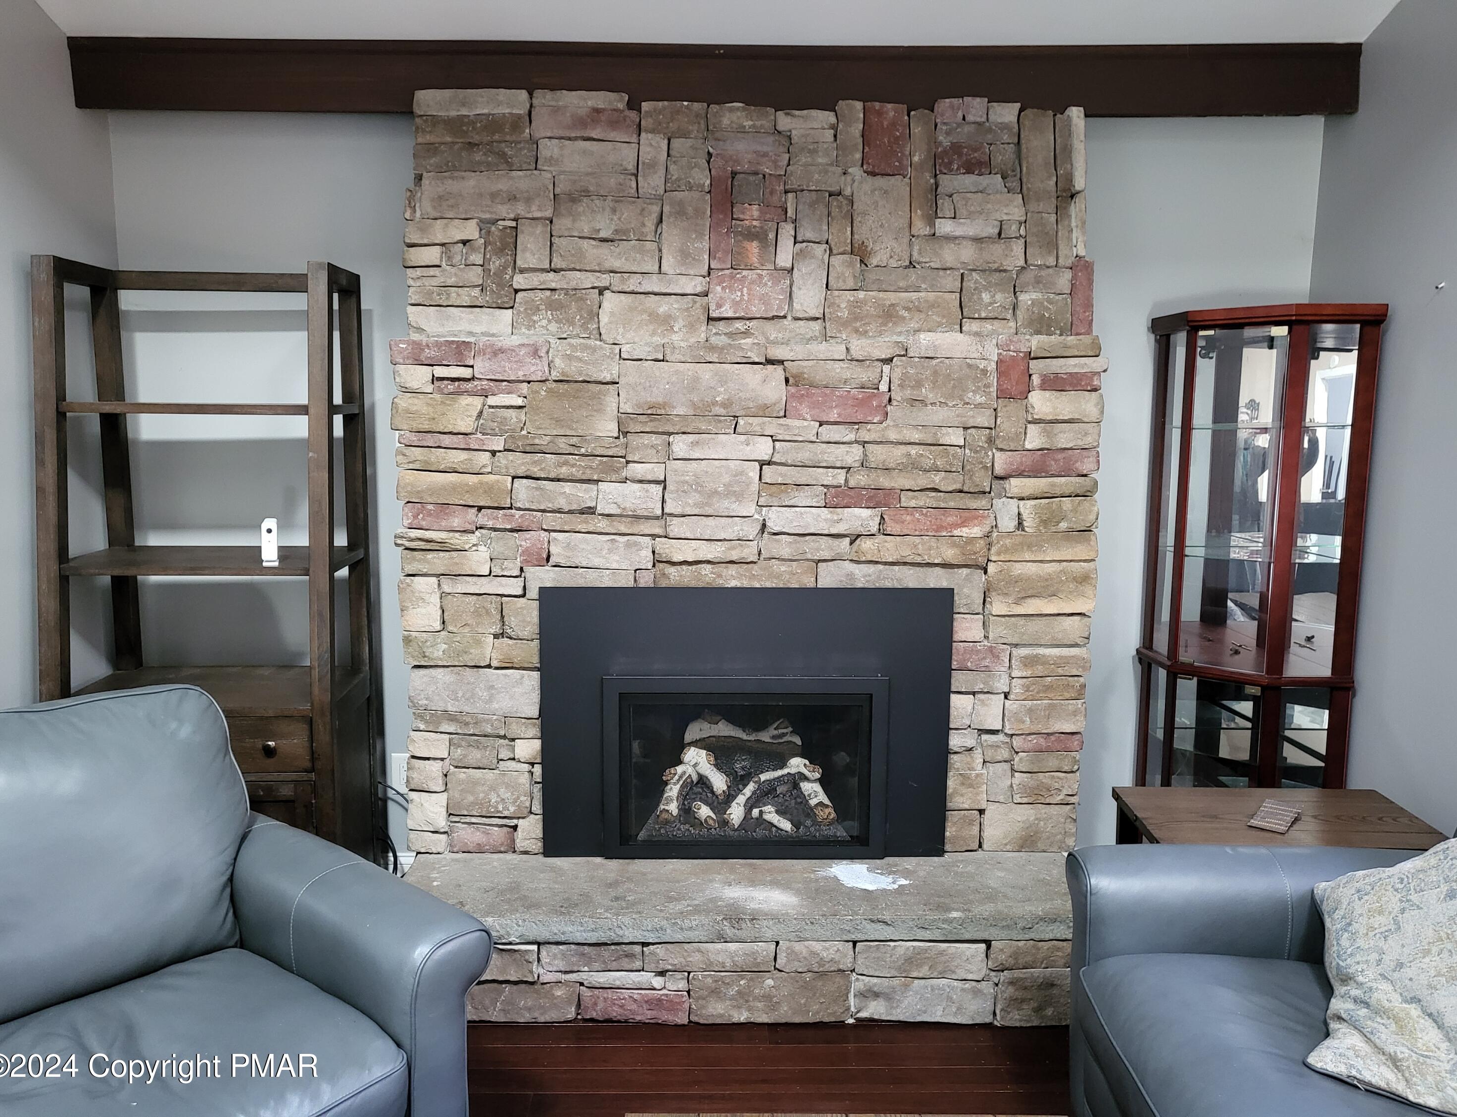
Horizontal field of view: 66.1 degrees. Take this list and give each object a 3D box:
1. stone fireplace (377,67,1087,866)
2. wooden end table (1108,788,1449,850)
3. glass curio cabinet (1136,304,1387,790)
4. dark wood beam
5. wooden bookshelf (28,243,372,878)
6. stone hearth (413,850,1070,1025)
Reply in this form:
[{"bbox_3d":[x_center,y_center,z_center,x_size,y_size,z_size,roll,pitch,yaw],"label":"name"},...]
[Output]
[{"bbox_3d":[0.043,-0.197,3.062,1.800,1.960,0.380,0,8,0],"label":"stone fireplace"},{"bbox_3d":[1.291,0.886,2.596,0.660,0.550,0.500,0,8,0],"label":"wooden end table"},{"bbox_3d":[1.461,0.206,3.138,0.600,1.750,0.430,8,11,44],"label":"glass curio cabinet"},{"bbox_3d":[-0.031,-1.279,3.028,3.400,0.180,0.170,0,8,0],"label":"dark wood beam"},{"bbox_3d":[-1.366,0.166,2.956,0.735,1.840,0.470,0,8,0],"label":"wooden bookshelf"},{"bbox_3d":[0.036,0.970,2.855,1.800,0.295,0.380,0,8,0],"label":"stone hearth"}]

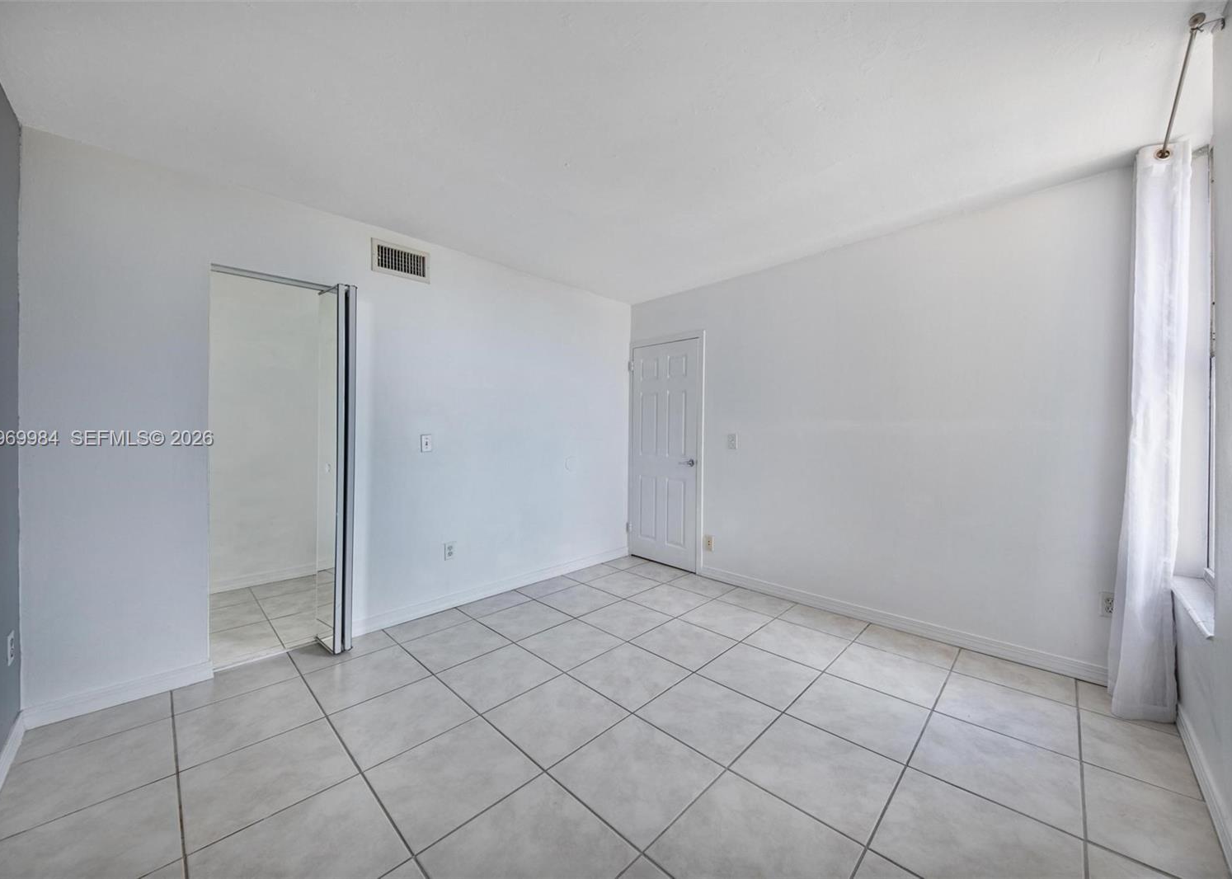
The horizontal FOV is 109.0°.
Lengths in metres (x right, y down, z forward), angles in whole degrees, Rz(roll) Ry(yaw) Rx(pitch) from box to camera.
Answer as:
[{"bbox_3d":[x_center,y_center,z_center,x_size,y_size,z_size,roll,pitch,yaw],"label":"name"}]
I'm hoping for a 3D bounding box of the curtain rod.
[{"bbox_3d":[2.061,-1.220,1.606,0.959,0.048,0.075,0,0,-43],"label":"curtain rod"}]

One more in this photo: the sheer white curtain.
[{"bbox_3d":[2.300,-0.039,1.908,0.210,2.391,0.235,0,0,44],"label":"sheer white curtain"}]

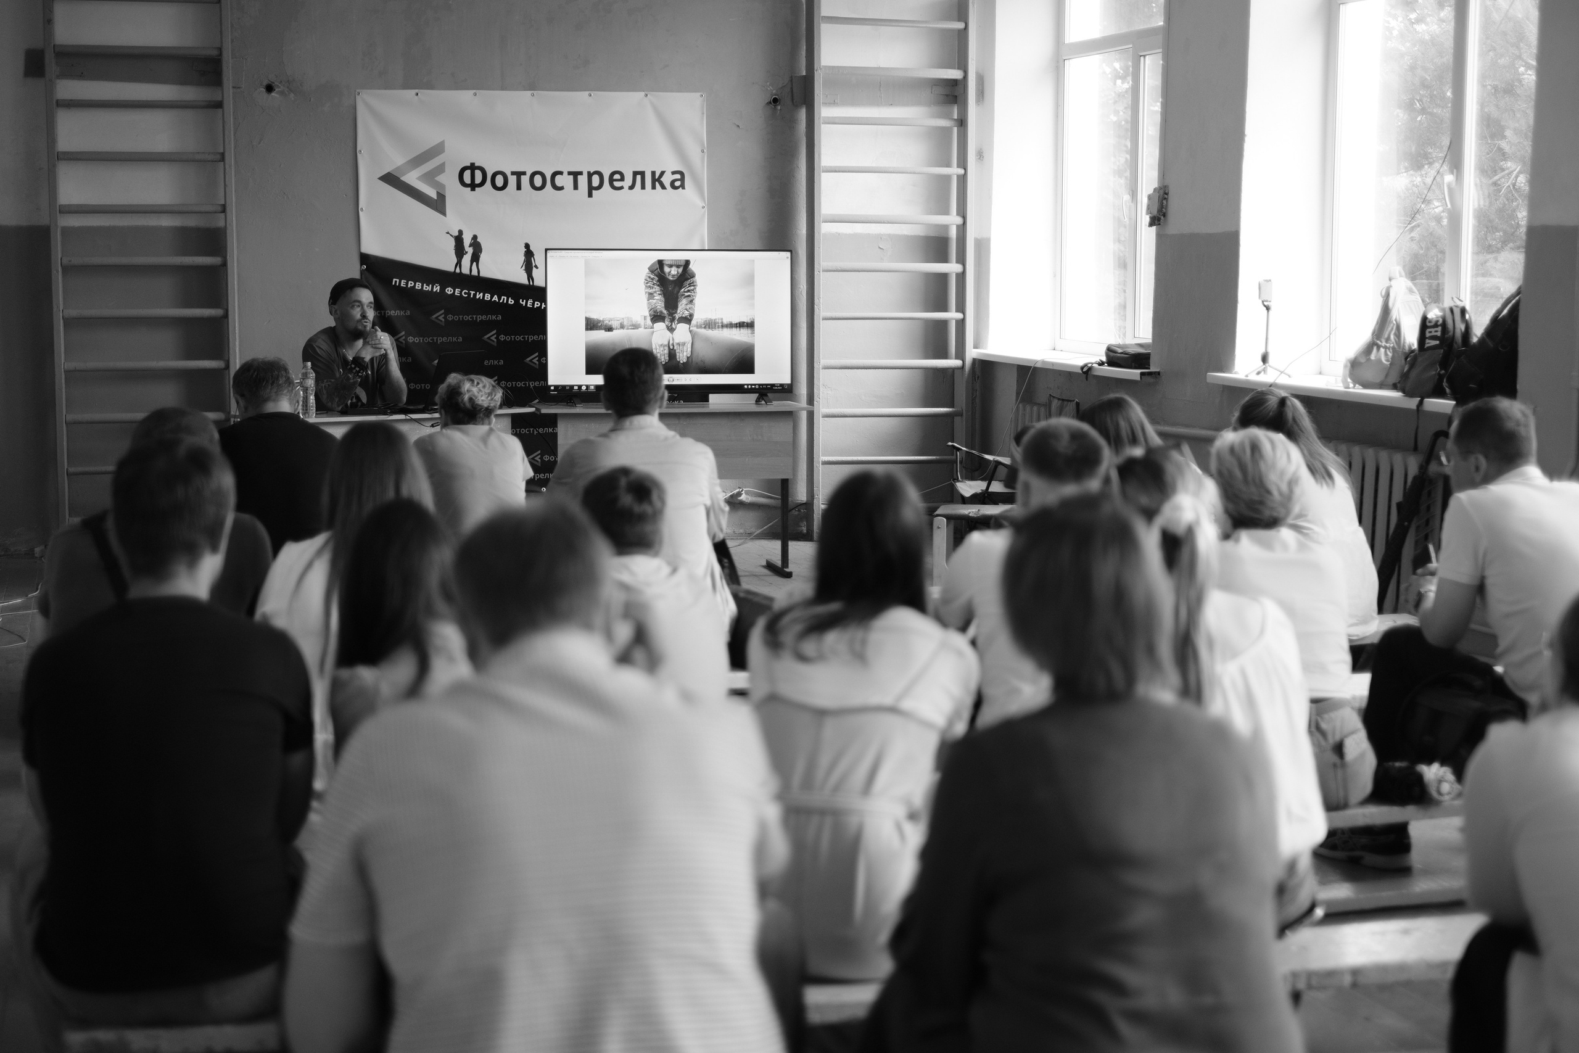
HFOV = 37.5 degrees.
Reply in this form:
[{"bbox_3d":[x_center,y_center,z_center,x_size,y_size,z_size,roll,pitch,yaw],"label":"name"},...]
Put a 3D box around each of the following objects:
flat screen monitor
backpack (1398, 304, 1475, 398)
[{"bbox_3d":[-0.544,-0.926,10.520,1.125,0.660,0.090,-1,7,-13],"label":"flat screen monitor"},{"bbox_3d":[2.128,-0.579,7.661,0.165,0.320,0.250,8,4,-15],"label":"backpack"}]

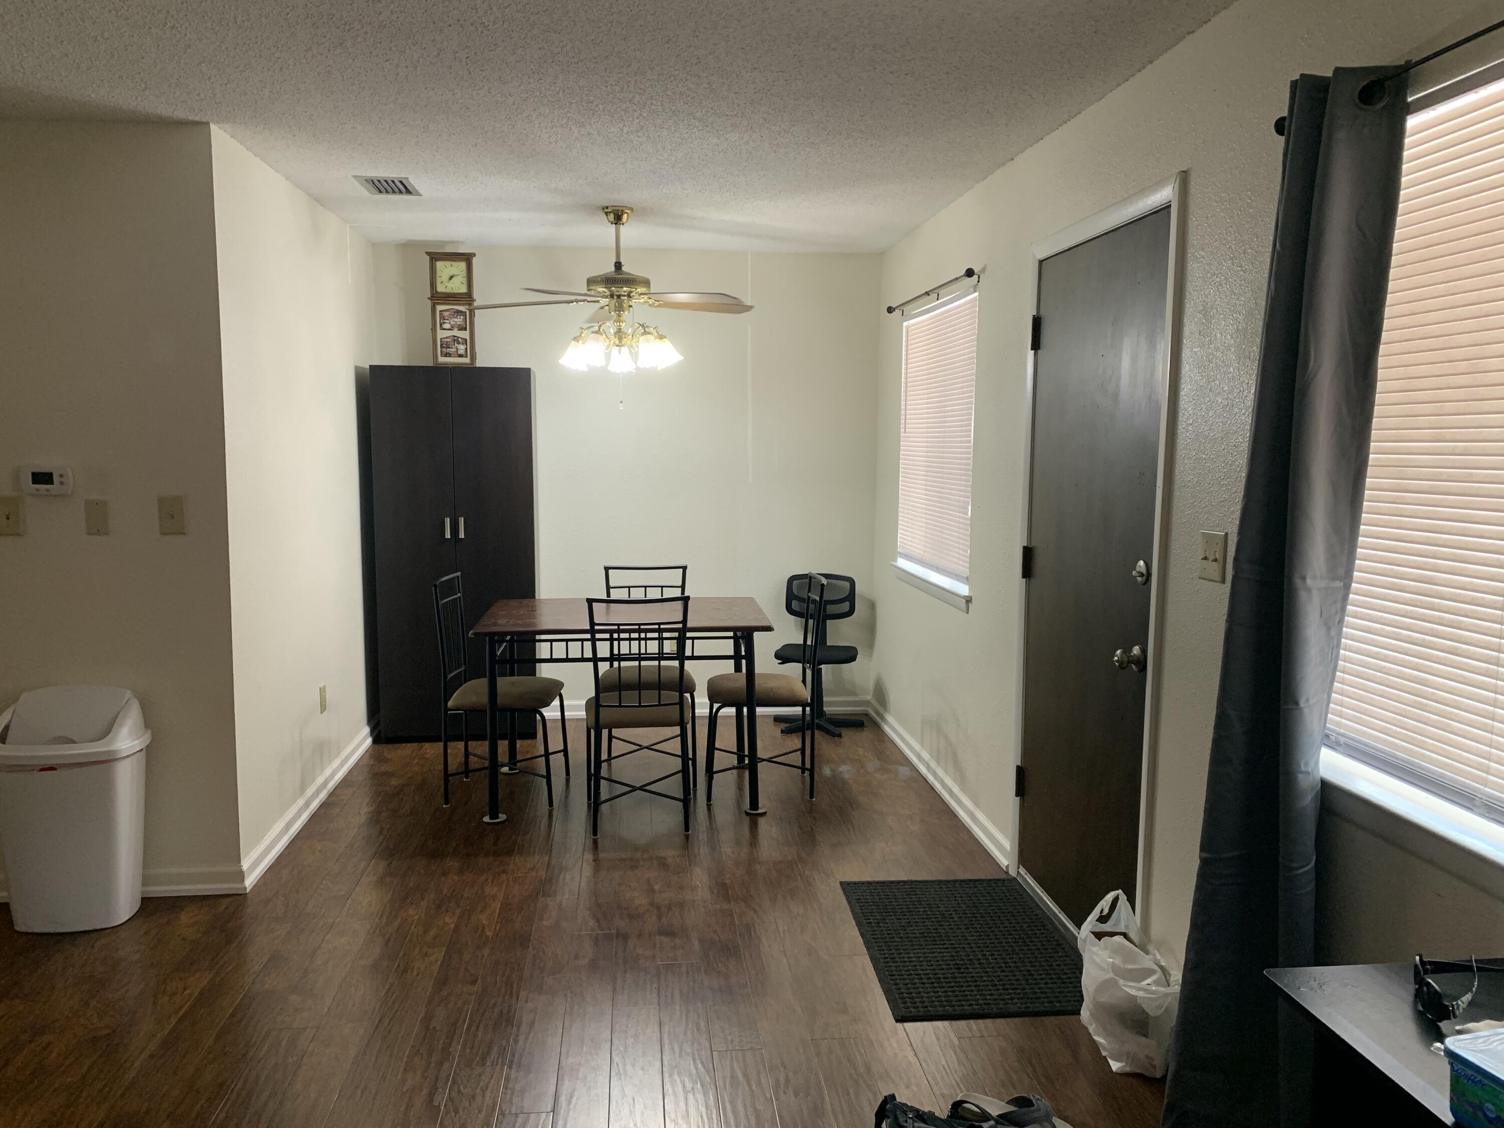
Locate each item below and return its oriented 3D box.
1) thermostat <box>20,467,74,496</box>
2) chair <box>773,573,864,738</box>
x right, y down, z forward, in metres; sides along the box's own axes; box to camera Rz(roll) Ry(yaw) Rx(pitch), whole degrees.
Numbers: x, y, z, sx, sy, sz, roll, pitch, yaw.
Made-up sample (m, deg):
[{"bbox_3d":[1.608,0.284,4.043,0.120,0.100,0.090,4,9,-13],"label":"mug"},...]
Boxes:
[{"bbox_3d":[-2.184,-0.257,3.502,0.137,0.087,0.030,0,7,-6],"label":"thermostat"},{"bbox_3d":[0.347,0.454,5.834,0.465,0.785,0.485,1,7,8],"label":"chair"}]

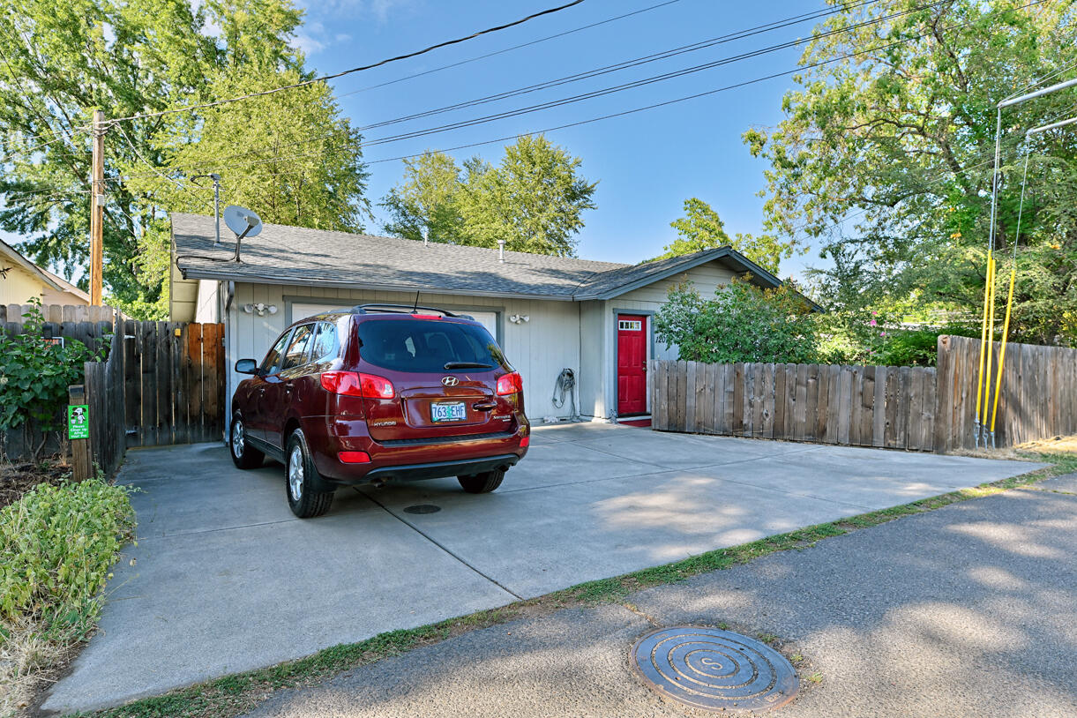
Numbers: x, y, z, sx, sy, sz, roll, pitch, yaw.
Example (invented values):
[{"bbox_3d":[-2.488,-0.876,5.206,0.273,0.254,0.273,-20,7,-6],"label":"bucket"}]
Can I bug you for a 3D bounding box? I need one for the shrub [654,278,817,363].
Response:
[{"bbox_3d":[4.067,-0.167,11.699,3.000,2.980,2.500,-1,1,-34],"label":"shrub"}]

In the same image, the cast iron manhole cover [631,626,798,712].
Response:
[{"bbox_3d":[0.776,1.371,2.545,0.700,0.040,0.700,0,1,0],"label":"cast iron manhole cover"}]

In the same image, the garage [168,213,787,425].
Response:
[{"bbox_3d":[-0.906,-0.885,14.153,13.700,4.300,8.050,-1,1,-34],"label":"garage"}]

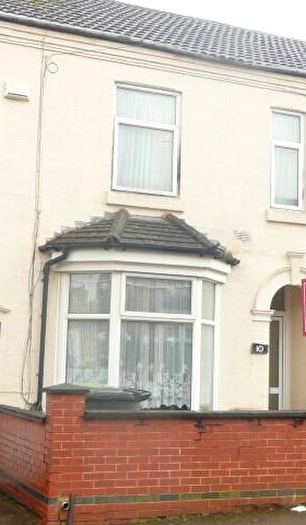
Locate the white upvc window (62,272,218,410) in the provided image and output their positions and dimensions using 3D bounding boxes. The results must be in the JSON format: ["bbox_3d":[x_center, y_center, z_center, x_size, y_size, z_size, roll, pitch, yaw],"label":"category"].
[{"bbox_3d":[-0.066,1.062,10.264,2.220,1.770,0.580,5,-8,-22],"label":"white upvc window"}]

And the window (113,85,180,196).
[{"bbox_3d":[-0.086,-1.662,11.034,0.967,1.493,0.090,5,-8,-22],"label":"window"}]

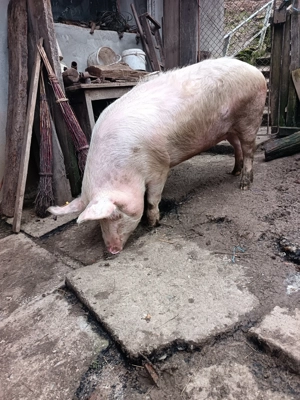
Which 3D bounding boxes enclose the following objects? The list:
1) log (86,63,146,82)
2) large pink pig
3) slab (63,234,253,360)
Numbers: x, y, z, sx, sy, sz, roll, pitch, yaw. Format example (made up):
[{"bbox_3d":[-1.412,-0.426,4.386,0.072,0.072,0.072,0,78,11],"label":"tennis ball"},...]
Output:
[{"bbox_3d":[-0.307,-1.210,2.620,0.550,0.150,0.200,-14,32,-24],"label":"log"},{"bbox_3d":[0.252,-0.361,1.817,1.620,0.910,0.480,-21,35,-33],"label":"large pink pig"},{"bbox_3d":[0.058,0.448,1.369,0.720,0.070,0.580,-16,33,-26],"label":"slab"}]

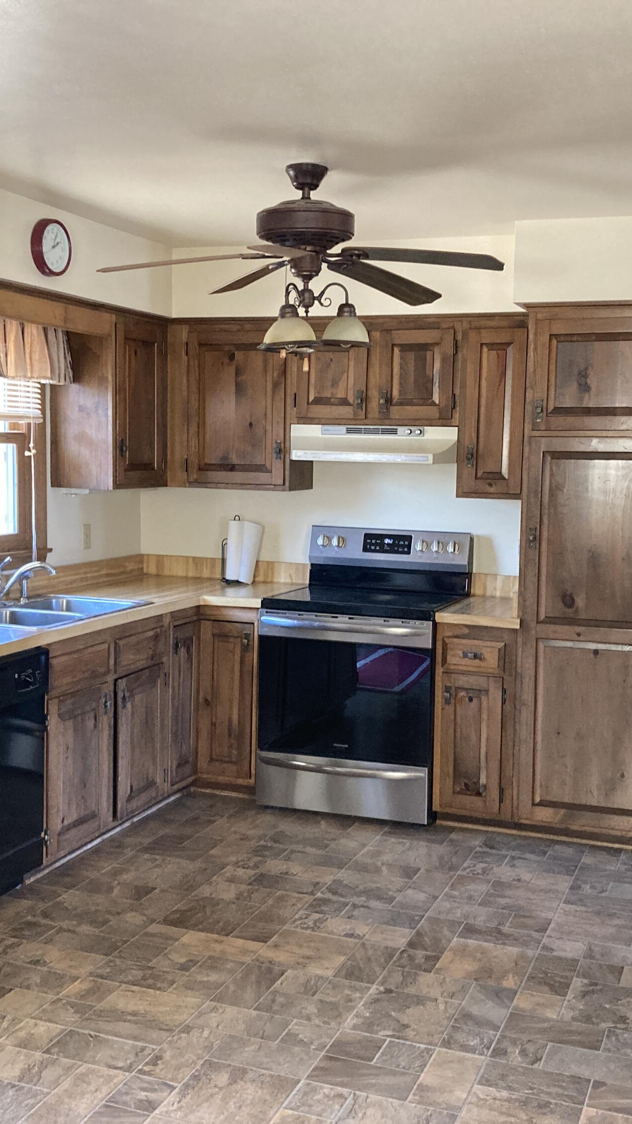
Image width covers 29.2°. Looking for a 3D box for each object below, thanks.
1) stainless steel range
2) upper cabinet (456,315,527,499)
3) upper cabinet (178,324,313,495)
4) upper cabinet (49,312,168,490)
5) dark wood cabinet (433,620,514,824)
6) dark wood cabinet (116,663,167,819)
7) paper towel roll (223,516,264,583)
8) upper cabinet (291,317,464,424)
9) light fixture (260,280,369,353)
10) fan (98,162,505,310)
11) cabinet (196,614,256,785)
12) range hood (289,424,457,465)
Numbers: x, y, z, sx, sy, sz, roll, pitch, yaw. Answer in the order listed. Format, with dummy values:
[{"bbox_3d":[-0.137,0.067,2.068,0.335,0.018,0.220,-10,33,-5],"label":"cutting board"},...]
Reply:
[{"bbox_3d":[0.228,0.465,5.302,0.758,1.187,0.695,3,6,21],"label":"stainless steel range"},{"bbox_3d":[0.815,-0.658,5.191,0.337,0.755,0.323,3,6,20],"label":"upper cabinet"},{"bbox_3d":[-0.314,-0.716,5.621,0.543,0.750,0.333,3,6,21],"label":"upper cabinet"},{"bbox_3d":[-0.901,-0.708,5.396,0.320,0.750,0.516,3,6,20],"label":"upper cabinet"},{"bbox_3d":[0.755,0.617,5.176,0.322,0.797,0.620,3,6,21],"label":"dark wood cabinet"},{"bbox_3d":[-0.973,0.694,4.955,0.610,0.548,0.393,3,6,21],"label":"dark wood cabinet"},{"bbox_3d":[-0.341,-0.045,5.722,0.165,0.295,0.130,3,6,20],"label":"paper towel roll"},{"bbox_3d":[0.300,-0.831,5.377,0.764,0.455,0.333,3,6,21],"label":"upper cabinet"},{"bbox_3d":[-0.010,-0.796,3.923,0.370,0.225,0.370,3,6,20],"label":"light fixture"},{"bbox_3d":[-0.032,-1.078,3.896,1.310,0.360,1.310,3,6,20],"label":"fan"},{"bbox_3d":[-0.271,0.562,5.541,0.303,0.799,0.625,3,6,20],"label":"cabinet"},{"bbox_3d":[0.267,-0.520,5.333,0.764,0.156,0.490,3,6,21],"label":"range hood"}]

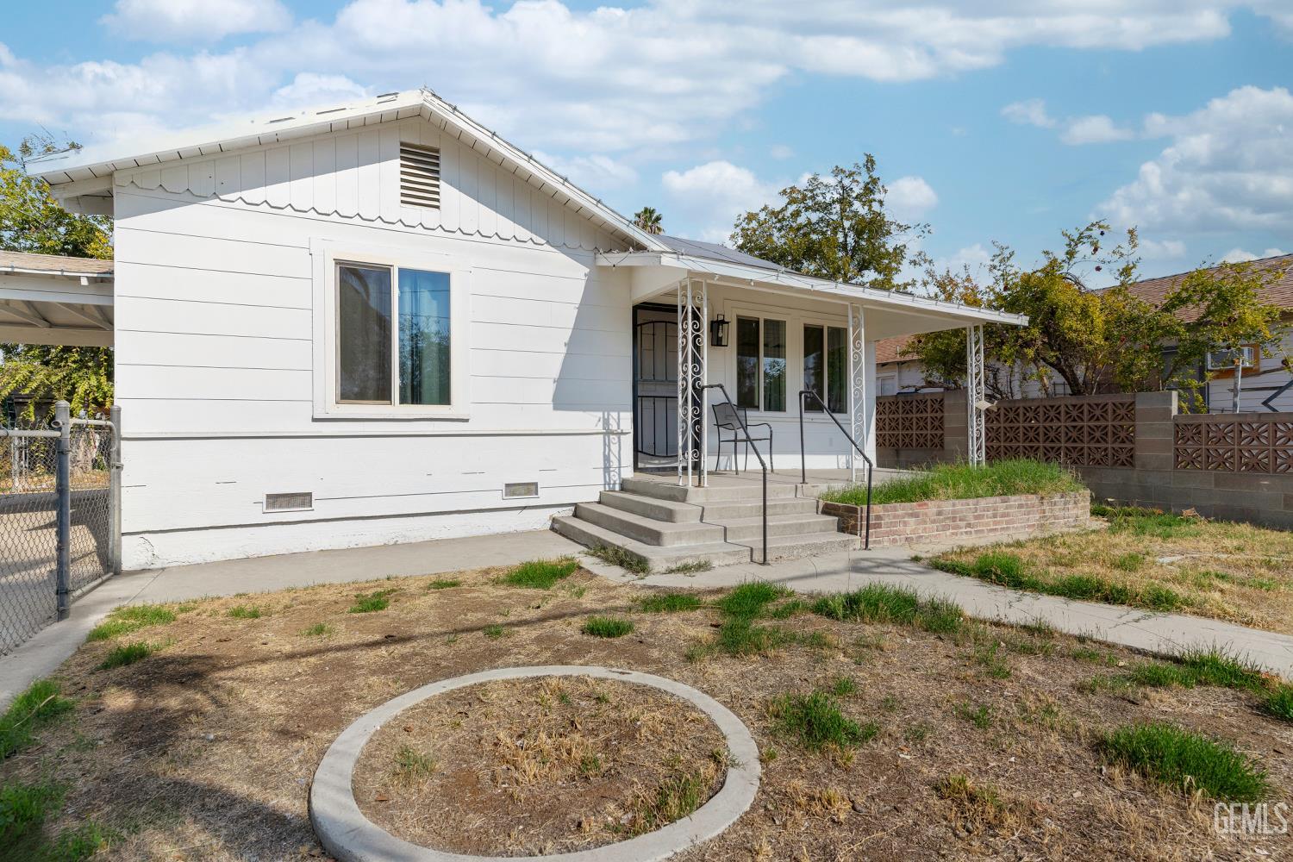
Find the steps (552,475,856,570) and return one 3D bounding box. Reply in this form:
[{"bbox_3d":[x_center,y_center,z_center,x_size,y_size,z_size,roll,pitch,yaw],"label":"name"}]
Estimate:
[{"bbox_3d":[0.434,0.800,5.940,2.050,0.510,2.300,0,0,-26],"label":"steps"}]

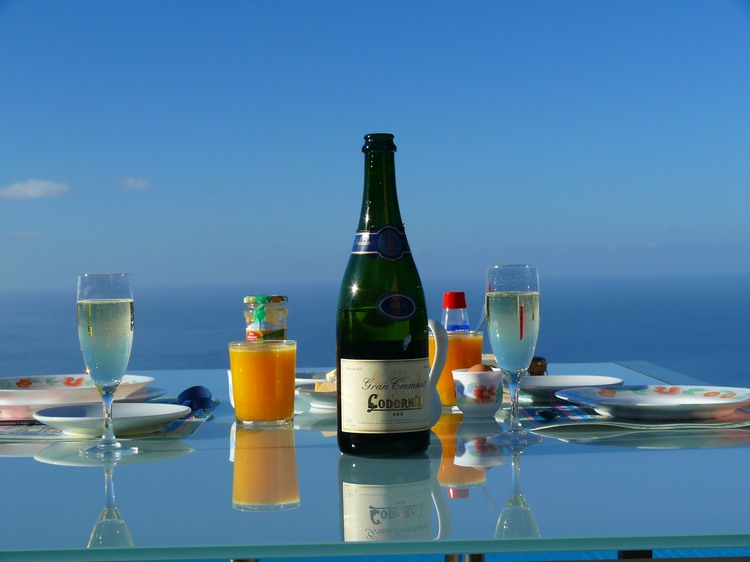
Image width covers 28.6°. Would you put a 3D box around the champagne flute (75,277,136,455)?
[{"bbox_3d":[-0.265,0.080,1.455,0.058,0.177,0.058,-1,1,0],"label":"champagne flute"}]

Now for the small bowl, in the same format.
[{"bbox_3d":[0.121,0.132,1.727,0.060,0.053,0.060,-1,1,0],"label":"small bowl"}]

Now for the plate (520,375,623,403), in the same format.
[{"bbox_3d":[0.239,0.143,1.922,0.173,0.024,0.173,-1,1,0],"label":"plate"}]

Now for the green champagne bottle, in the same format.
[{"bbox_3d":[0.006,0.013,1.394,0.088,0.302,0.088,-1,1,0],"label":"green champagne bottle"}]

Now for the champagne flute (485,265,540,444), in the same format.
[{"bbox_3d":[0.140,0.072,1.494,0.058,0.177,0.058,-1,1,0],"label":"champagne flute"}]

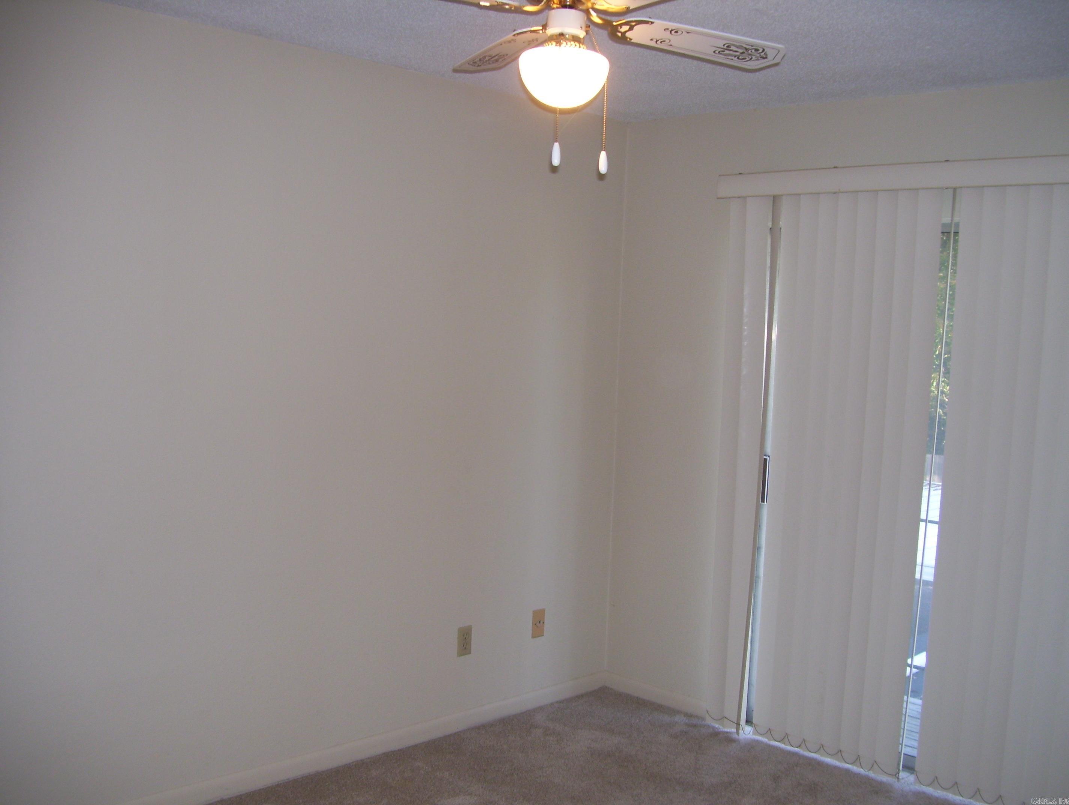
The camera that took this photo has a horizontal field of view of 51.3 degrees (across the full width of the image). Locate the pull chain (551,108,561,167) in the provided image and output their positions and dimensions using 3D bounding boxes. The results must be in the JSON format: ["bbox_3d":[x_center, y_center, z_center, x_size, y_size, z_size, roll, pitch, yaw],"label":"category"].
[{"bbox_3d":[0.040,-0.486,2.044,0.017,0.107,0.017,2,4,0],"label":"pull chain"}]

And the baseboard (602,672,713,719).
[{"bbox_3d":[0.505,1.231,4.672,0.590,0.077,0.015,7,6,44],"label":"baseboard"}]

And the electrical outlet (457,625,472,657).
[{"bbox_3d":[-0.266,0.917,4.278,0.008,0.115,0.071,7,6,44],"label":"electrical outlet"}]

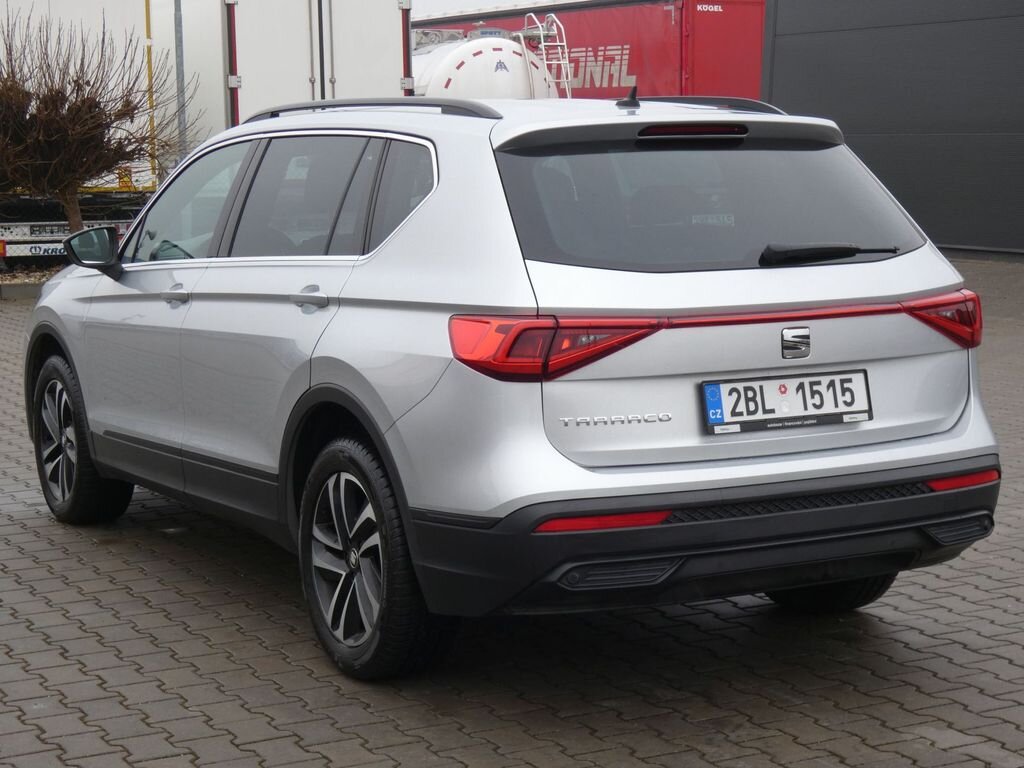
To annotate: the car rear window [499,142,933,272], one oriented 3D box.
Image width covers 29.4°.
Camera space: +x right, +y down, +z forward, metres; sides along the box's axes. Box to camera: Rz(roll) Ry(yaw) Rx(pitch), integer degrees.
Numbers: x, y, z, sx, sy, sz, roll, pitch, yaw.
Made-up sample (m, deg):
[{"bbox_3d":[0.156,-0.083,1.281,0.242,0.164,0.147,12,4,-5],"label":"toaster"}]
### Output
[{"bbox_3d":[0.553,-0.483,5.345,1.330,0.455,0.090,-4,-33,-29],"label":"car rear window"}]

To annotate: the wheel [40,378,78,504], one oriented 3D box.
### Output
[{"bbox_3d":[-1.760,0.225,7.945,0.173,0.490,0.490,-4,8,-29],"label":"wheel"}]

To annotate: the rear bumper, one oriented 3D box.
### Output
[{"bbox_3d":[0.652,0.406,5.291,1.800,0.325,0.535,-4,8,-29],"label":"rear bumper"}]

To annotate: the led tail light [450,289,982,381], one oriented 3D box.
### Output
[{"bbox_3d":[0.665,-0.136,5.191,1.720,0.173,0.300,-4,8,-29],"label":"led tail light"}]

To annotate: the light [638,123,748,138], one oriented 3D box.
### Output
[{"bbox_3d":[0.501,-0.703,5.406,0.370,0.041,0.050,-4,8,-29],"label":"light"}]

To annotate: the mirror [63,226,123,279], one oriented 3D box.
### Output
[{"bbox_3d":[-1.531,-0.475,7.087,0.190,0.198,0.150,-4,8,-29],"label":"mirror"}]

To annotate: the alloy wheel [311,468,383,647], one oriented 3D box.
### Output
[{"bbox_3d":[-0.393,0.487,5.527,0.175,0.490,0.490,-4,8,-29],"label":"alloy wheel"}]

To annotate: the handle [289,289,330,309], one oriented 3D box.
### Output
[{"bbox_3d":[-0.585,-0.244,5.544,0.055,0.046,0.225,-4,8,-29],"label":"handle"}]

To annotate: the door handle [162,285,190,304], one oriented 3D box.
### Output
[{"bbox_3d":[-1.137,-0.299,6.530,0.055,0.046,0.225,-4,8,-29],"label":"door handle"}]

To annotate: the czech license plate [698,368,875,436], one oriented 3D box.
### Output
[{"bbox_3d":[0.724,0.048,5.114,0.532,0.135,0.022,-4,-4,-29],"label":"czech license plate"}]

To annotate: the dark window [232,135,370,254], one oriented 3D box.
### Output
[{"bbox_3d":[-0.648,-0.561,5.939,0.050,0.402,0.786,19,-4,-30],"label":"dark window"}]

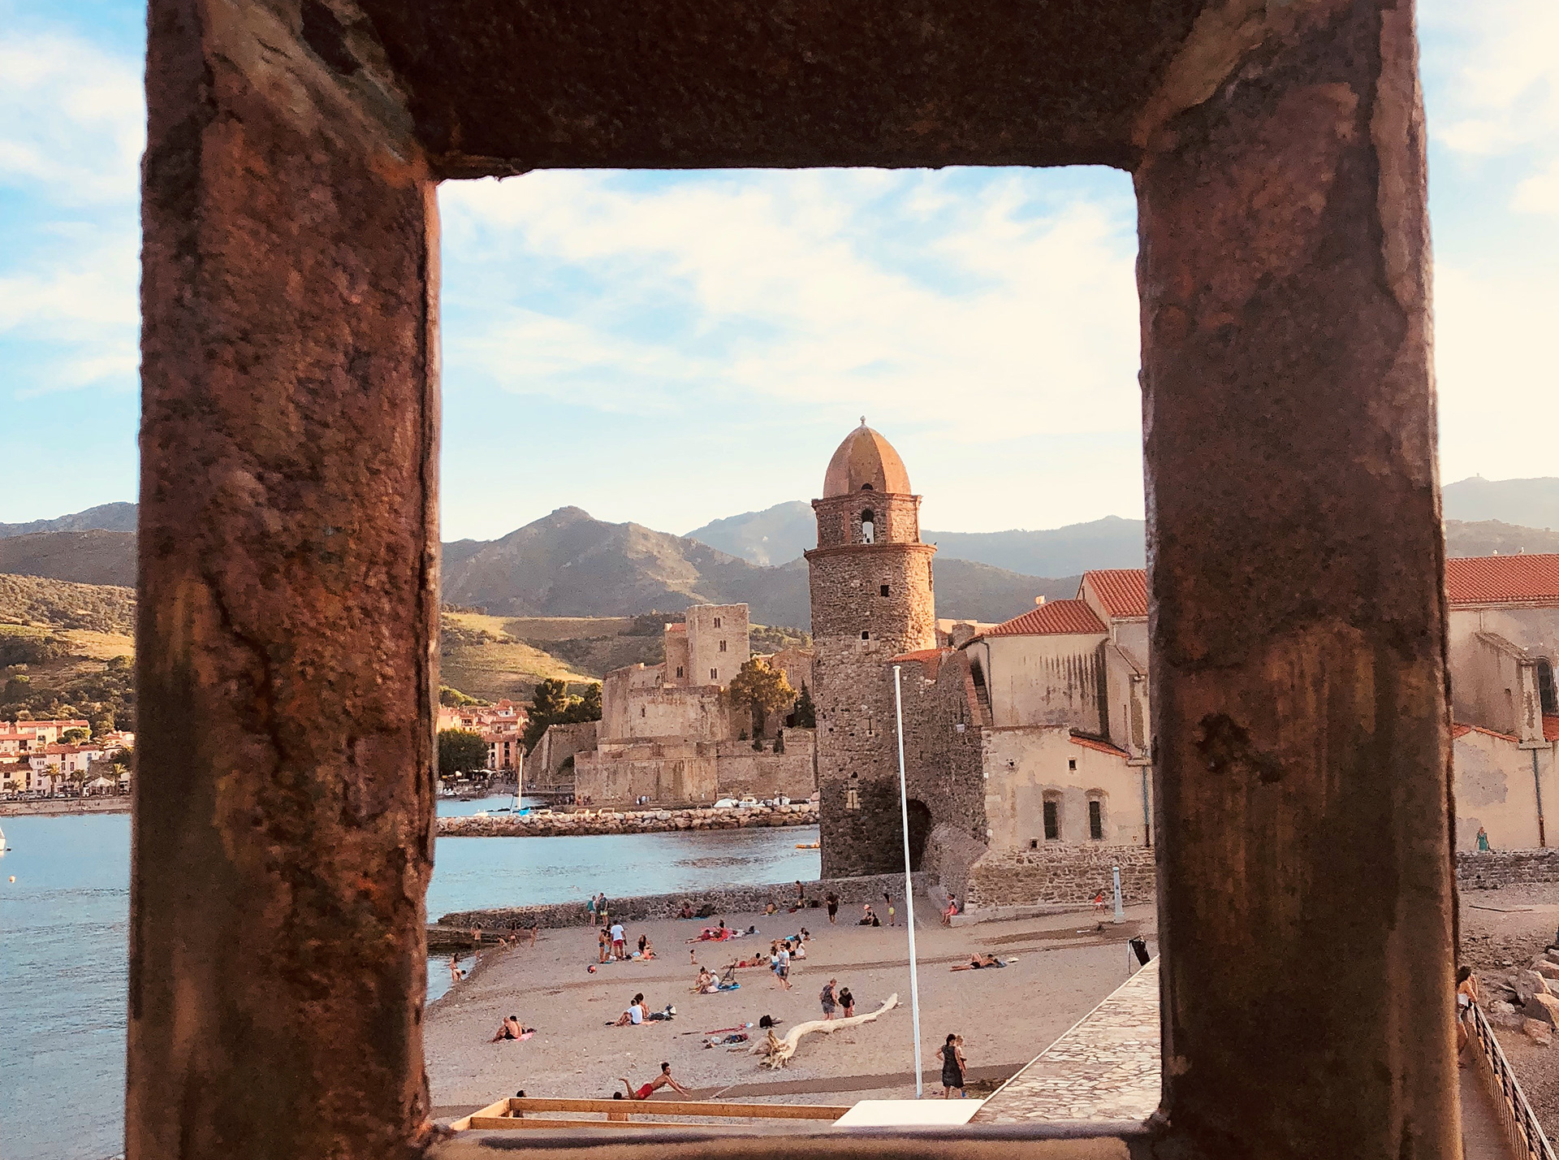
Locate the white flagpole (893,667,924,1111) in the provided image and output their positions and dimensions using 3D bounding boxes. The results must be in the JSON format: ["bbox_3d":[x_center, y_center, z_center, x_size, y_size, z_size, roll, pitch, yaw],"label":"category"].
[{"bbox_3d":[3.050,7.095,39.922,0.120,10.150,0.120,-3,-6,0],"label":"white flagpole"}]

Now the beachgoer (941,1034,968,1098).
[{"bbox_3d":[4.003,11.213,38.609,0.580,1.620,0.420,-5,-6,20],"label":"beachgoer"}]

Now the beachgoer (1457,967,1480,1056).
[{"bbox_3d":[11.177,7.149,27.680,0.600,1.550,0.500,0,-7,-25],"label":"beachgoer"}]

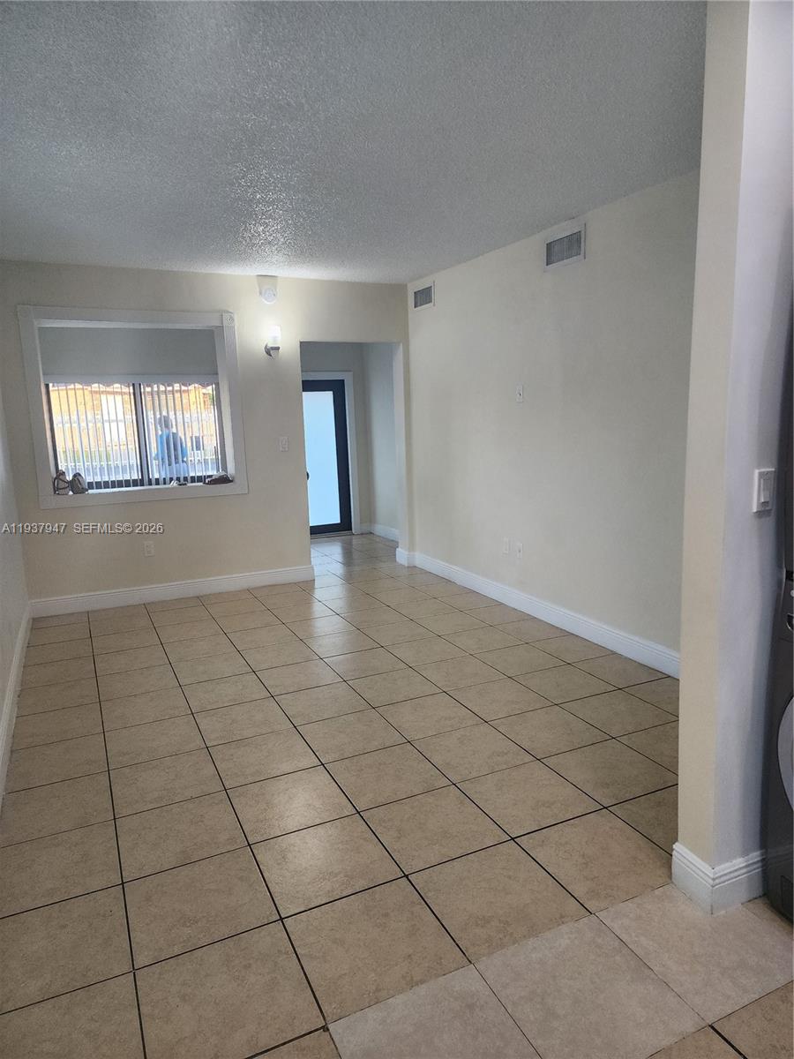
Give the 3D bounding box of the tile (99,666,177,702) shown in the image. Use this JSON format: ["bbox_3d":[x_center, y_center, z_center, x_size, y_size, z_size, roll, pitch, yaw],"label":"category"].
[{"bbox_3d":[-1.535,0.906,4.171,0.420,0.010,0.420,-7,11,-24],"label":"tile"}]

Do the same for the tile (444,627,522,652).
[{"bbox_3d":[0.569,0.736,4.662,0.420,0.010,0.420,-7,11,-24],"label":"tile"}]

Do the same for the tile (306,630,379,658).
[{"bbox_3d":[-0.361,0.731,4.473,0.401,0.010,0.401,-7,11,-24],"label":"tile"}]

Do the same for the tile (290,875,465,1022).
[{"bbox_3d":[-0.069,1.157,1.974,0.403,0.010,0.396,-7,11,-24],"label":"tile"}]

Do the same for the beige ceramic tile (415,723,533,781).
[{"bbox_3d":[0.338,1.002,3.171,0.420,0.010,0.420,-7,11,-24],"label":"beige ceramic tile"}]

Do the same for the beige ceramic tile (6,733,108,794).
[{"bbox_3d":[-1.501,1.029,3.118,0.406,0.010,0.406,-7,11,-24],"label":"beige ceramic tile"}]

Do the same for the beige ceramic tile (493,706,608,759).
[{"bbox_3d":[0.690,0.912,3.187,0.401,0.010,0.401,-7,11,-24],"label":"beige ceramic tile"}]

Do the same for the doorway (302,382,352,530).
[{"bbox_3d":[-1.000,-0.846,8.561,0.870,1.909,0.100,-7,11,-24],"label":"doorway"}]

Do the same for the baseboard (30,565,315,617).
[{"bbox_3d":[-1.816,0.508,5.969,2.318,0.138,0.018,-6,11,-22],"label":"baseboard"}]

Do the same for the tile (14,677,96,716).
[{"bbox_3d":[-1.916,0.951,3.998,0.411,0.010,0.420,-7,11,-24],"label":"tile"}]

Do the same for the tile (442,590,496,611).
[{"bbox_3d":[0.543,0.545,5.300,0.349,0.010,0.403,-7,11,-24],"label":"tile"}]

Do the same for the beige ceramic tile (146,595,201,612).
[{"bbox_3d":[-1.829,0.621,5.755,0.417,0.010,0.322,-7,11,-24],"label":"beige ceramic tile"}]

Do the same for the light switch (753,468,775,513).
[{"bbox_3d":[0.977,-0.103,1.870,0.071,0.115,0.014,-6,11,-21],"label":"light switch"}]

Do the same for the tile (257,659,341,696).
[{"bbox_3d":[-0.585,0.873,4.139,0.420,0.010,0.420,-7,11,-24],"label":"tile"}]

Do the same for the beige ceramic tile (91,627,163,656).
[{"bbox_3d":[-1.820,0.760,4.752,0.406,0.010,0.406,-7,11,-24],"label":"beige ceramic tile"}]

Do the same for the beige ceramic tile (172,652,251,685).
[{"bbox_3d":[-1.096,0.820,4.146,0.403,0.010,0.398,-7,11,-24],"label":"beige ceramic tile"}]

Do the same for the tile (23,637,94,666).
[{"bbox_3d":[-2.171,0.792,4.534,0.391,0.010,0.398,-7,11,-24],"label":"tile"}]

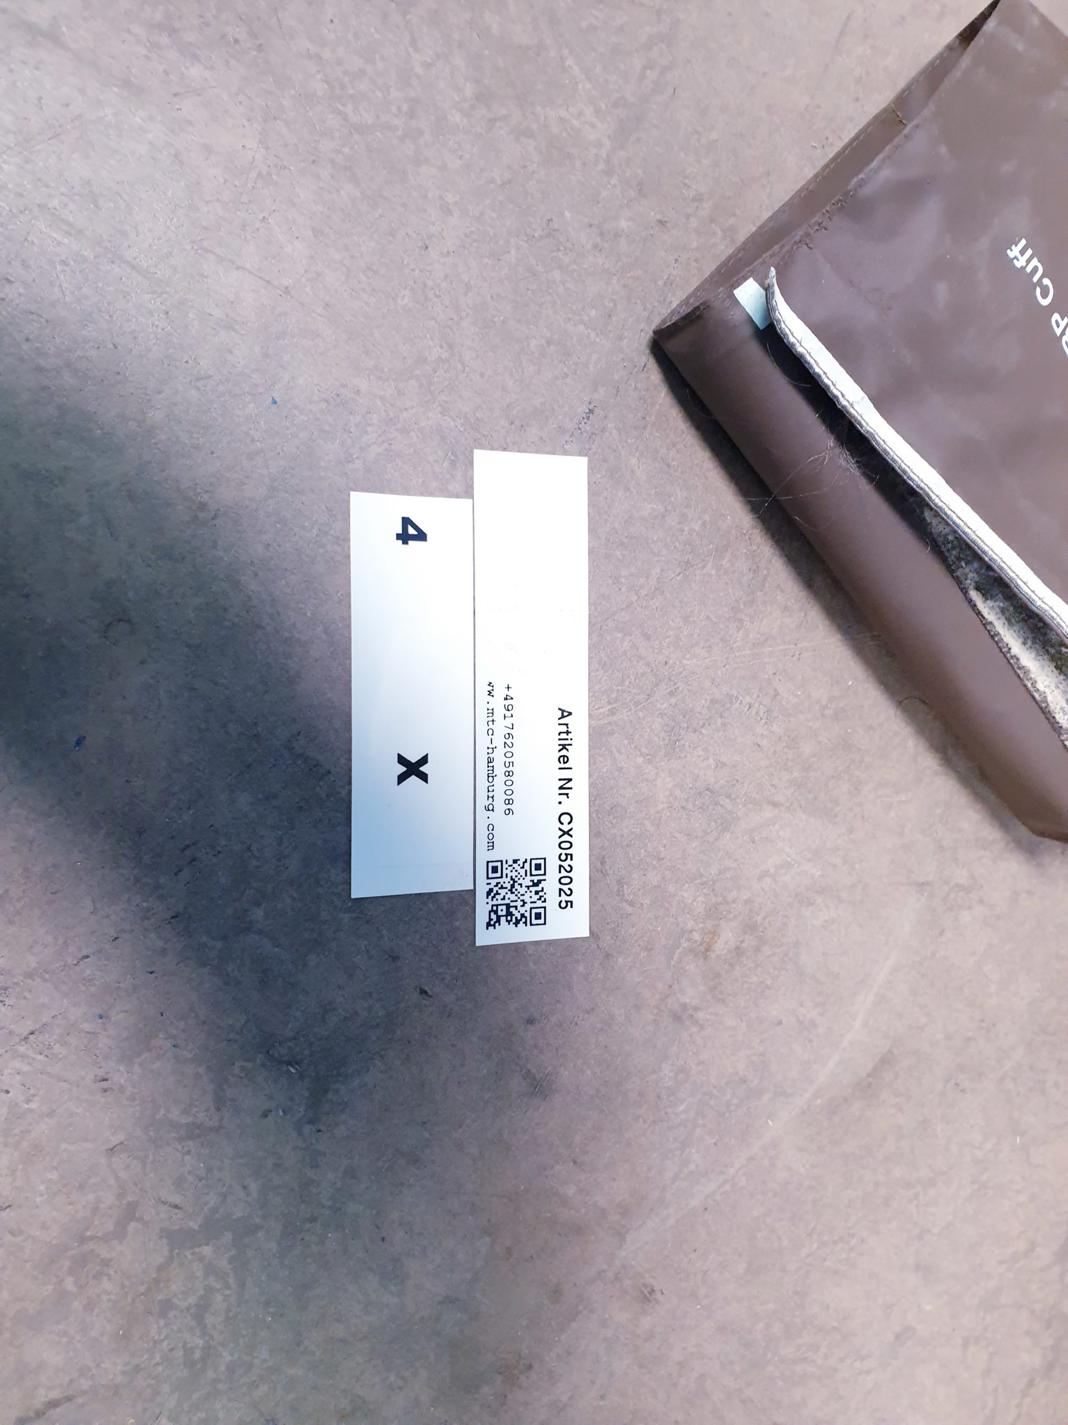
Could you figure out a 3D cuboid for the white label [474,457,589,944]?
[{"bbox_3d":[0.000,-0.003,0.221,0.025,0.001,0.101,-1,91,-20],"label":"white label"}]

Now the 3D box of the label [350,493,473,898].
[{"bbox_3d":[-0.024,-0.003,0.213,0.025,0.001,0.079,0,91,-20],"label":"label"}]

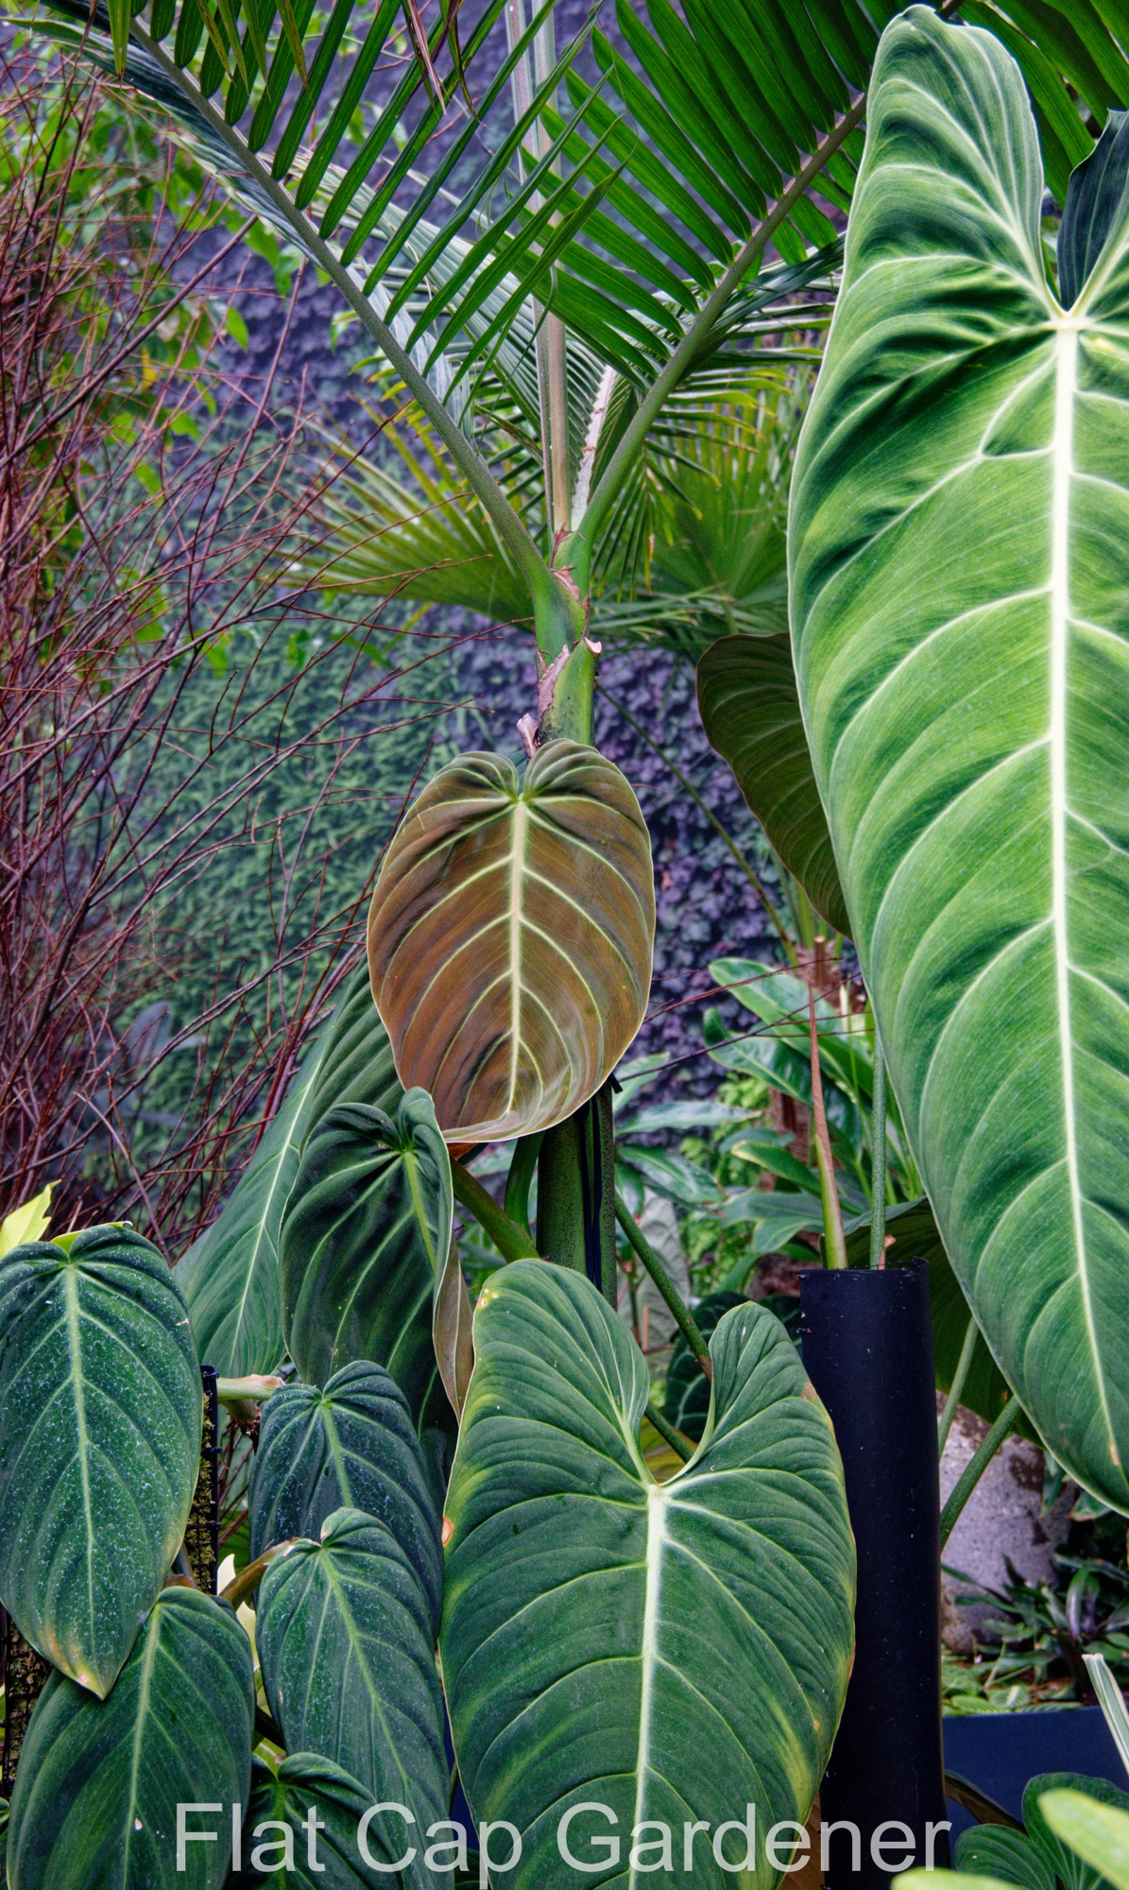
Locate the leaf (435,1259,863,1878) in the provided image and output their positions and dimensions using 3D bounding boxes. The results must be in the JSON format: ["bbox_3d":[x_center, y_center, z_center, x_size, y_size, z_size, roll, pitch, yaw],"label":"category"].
[{"bbox_3d":[0.042,0.350,1.420,0.208,0.370,0.060,2,-15,0],"label":"leaf"}]

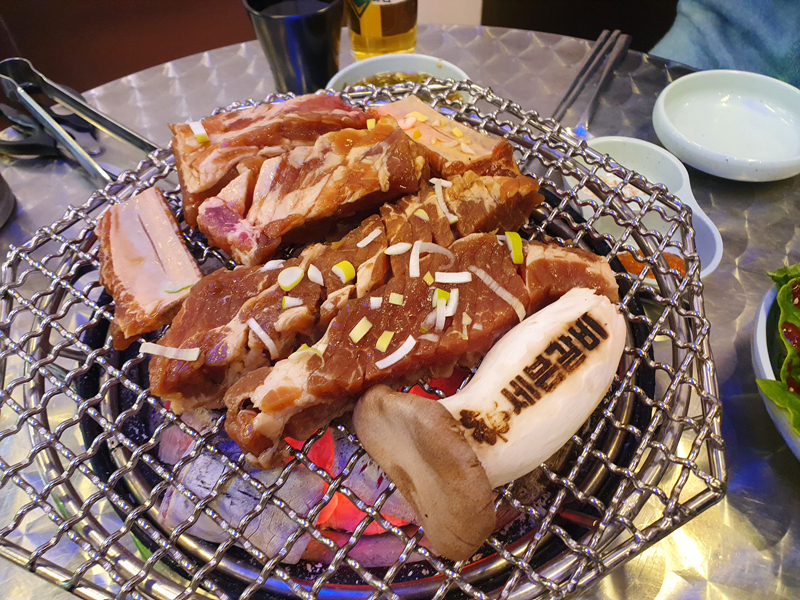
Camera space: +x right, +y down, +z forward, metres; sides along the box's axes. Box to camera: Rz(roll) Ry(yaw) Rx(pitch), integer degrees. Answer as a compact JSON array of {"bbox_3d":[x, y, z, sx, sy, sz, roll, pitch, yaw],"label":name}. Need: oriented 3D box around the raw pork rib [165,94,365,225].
[{"bbox_3d":[-0.069,-0.081,0.334,0.108,0.035,0.046,-16,56,-11],"label":"raw pork rib"}]

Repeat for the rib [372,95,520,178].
[{"bbox_3d":[0.022,-0.083,0.340,0.073,0.026,0.045,29,59,19],"label":"rib"}]

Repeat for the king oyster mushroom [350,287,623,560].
[{"bbox_3d":[0.043,0.035,0.243,0.120,0.046,0.066,-35,61,-22],"label":"king oyster mushroom"}]

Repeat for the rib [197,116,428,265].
[{"bbox_3d":[-0.042,-0.055,0.313,0.109,0.038,0.038,-25,58,-17],"label":"rib"}]

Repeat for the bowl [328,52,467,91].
[{"bbox_3d":[0.000,-0.128,0.418,0.099,0.034,0.099,0,54,0],"label":"bowl"}]

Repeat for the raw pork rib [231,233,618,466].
[{"bbox_3d":[0.009,0.013,0.270,0.186,0.028,0.048,-21,57,-14],"label":"raw pork rib"}]

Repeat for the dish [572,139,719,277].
[{"bbox_3d":[0.141,-0.049,0.365,0.078,0.026,0.120,-6,54,-4],"label":"dish"}]

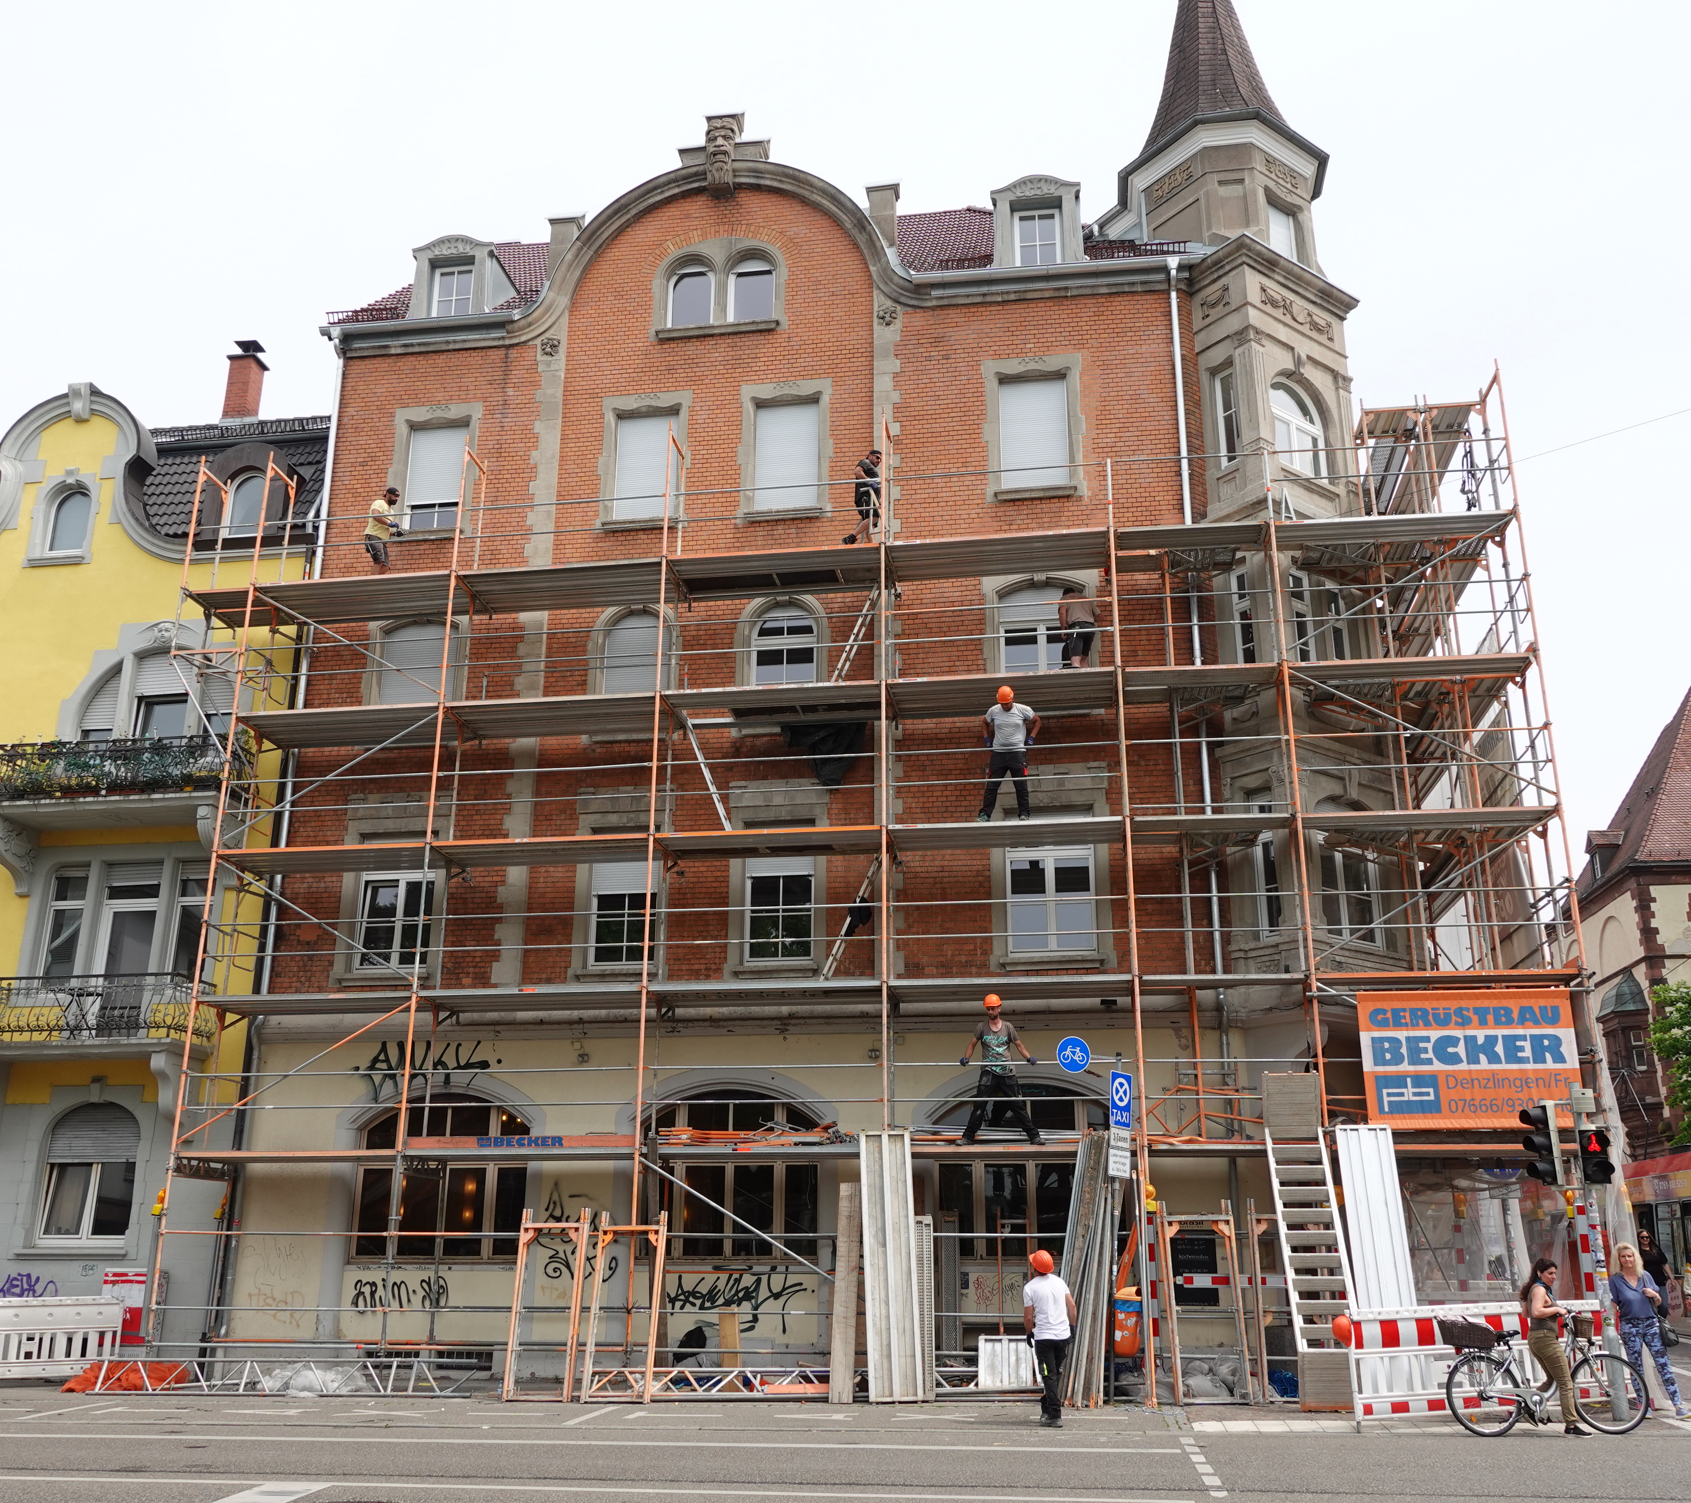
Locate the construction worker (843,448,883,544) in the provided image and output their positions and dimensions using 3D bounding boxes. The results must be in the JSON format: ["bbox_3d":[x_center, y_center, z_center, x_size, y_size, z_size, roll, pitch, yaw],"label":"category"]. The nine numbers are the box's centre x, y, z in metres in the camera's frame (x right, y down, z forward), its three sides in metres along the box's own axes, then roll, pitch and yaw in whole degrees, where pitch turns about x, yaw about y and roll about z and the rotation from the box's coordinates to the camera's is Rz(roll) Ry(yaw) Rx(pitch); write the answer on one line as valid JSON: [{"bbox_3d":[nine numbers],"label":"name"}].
[{"bbox_3d":[0.274,-3.504,21.269,0.600,1.720,0.520,-6,-19,19],"label":"construction worker"}]

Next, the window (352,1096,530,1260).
[{"bbox_3d":[-5.445,5.736,20.331,2.420,2.180,0.220,-2,-18,8],"label":"window"}]

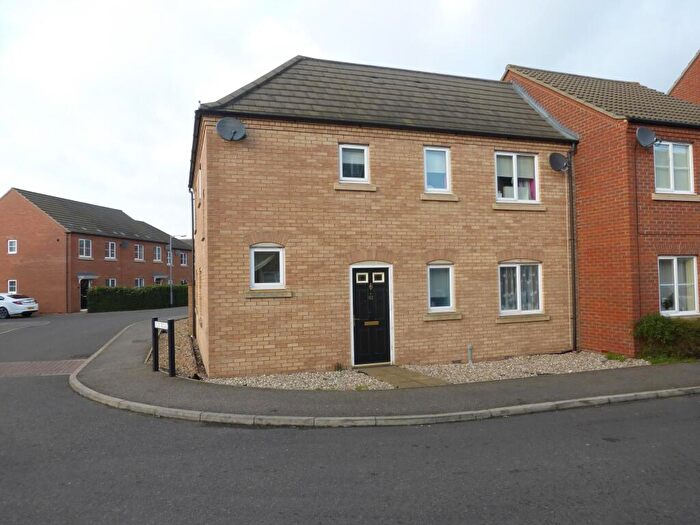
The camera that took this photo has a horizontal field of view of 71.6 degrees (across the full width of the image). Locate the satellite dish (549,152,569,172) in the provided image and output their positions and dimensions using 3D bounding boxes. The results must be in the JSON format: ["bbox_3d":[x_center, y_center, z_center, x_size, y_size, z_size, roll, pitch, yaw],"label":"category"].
[{"bbox_3d":[4.799,-2.301,11.169,0.500,0.430,0.320,0,-1,-28],"label":"satellite dish"}]

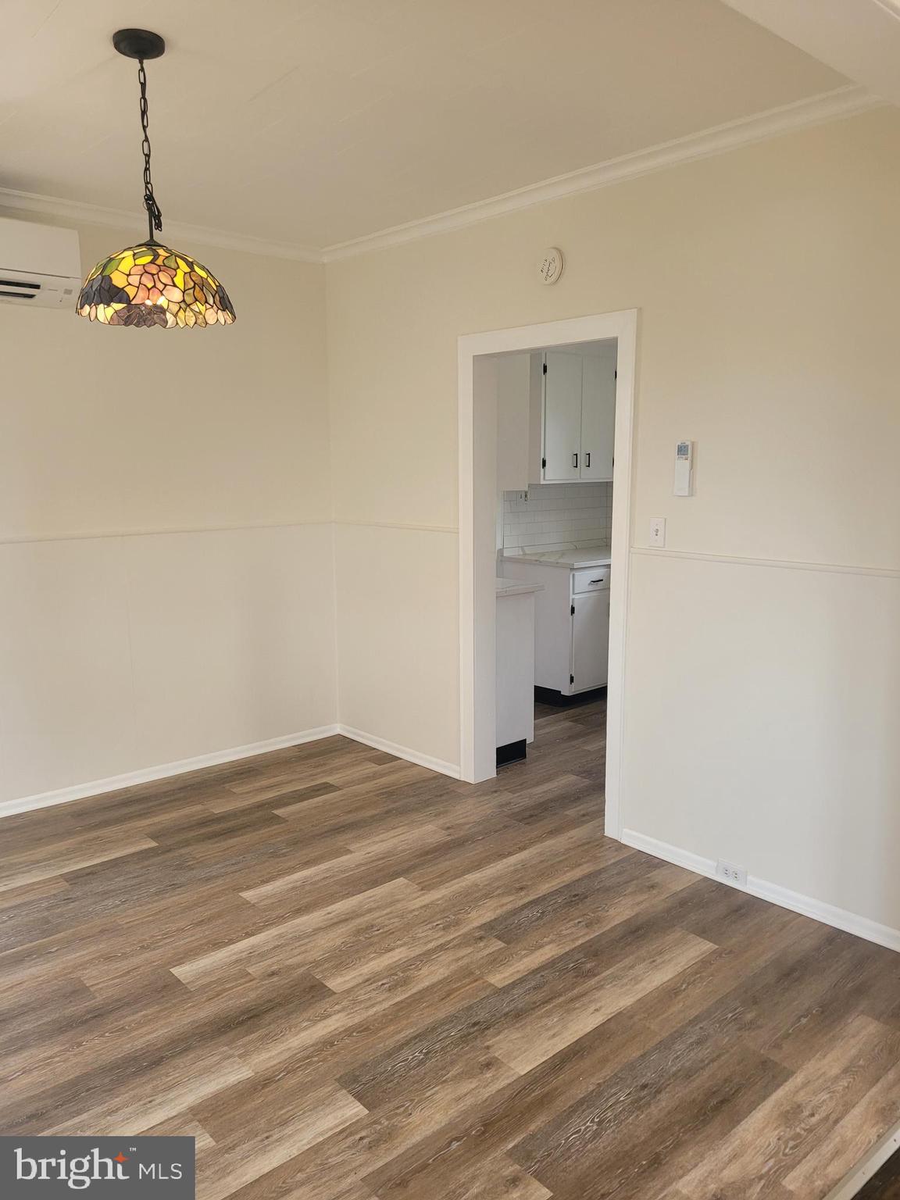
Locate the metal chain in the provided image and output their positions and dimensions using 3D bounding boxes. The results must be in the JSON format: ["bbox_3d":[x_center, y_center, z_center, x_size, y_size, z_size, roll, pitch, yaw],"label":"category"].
[{"bbox_3d":[-0.780,-1.163,2.349,0.040,0.450,0.045,-8,12,-41],"label":"metal chain"}]

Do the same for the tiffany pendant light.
[{"bbox_3d":[-0.788,-1.095,2.359,0.406,0.684,0.406,-8,12,-41],"label":"tiffany pendant light"}]

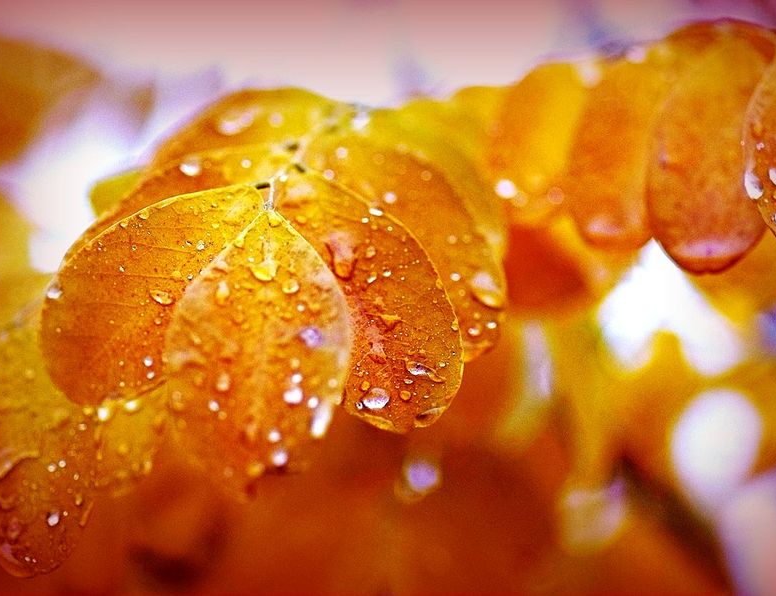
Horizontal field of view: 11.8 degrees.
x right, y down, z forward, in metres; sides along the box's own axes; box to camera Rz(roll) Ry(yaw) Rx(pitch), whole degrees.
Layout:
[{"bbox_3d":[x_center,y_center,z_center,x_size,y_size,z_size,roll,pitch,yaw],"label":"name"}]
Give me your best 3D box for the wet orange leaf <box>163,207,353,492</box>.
[{"bbox_3d":[-0.017,0.007,0.487,0.025,0.043,0.008,1,-31,1],"label":"wet orange leaf"}]

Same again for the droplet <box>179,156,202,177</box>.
[{"bbox_3d":[-0.027,-0.018,0.513,0.003,0.003,0.002,0,-27,13],"label":"droplet"}]

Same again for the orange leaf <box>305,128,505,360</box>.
[{"bbox_3d":[0.002,-0.007,0.515,0.024,0.040,0.008,-28,-20,-23],"label":"orange leaf"}]

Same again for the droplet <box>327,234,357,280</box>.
[{"bbox_3d":[-0.006,-0.005,0.503,0.004,0.006,0.002,0,-21,-13],"label":"droplet"}]

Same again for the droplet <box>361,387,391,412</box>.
[{"bbox_3d":[-0.002,0.013,0.499,0.004,0.003,0.002,0,-21,-13],"label":"droplet"}]

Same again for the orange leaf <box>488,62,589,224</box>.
[{"bbox_3d":[0.023,-0.023,0.553,0.017,0.028,0.008,8,-25,4],"label":"orange leaf"}]

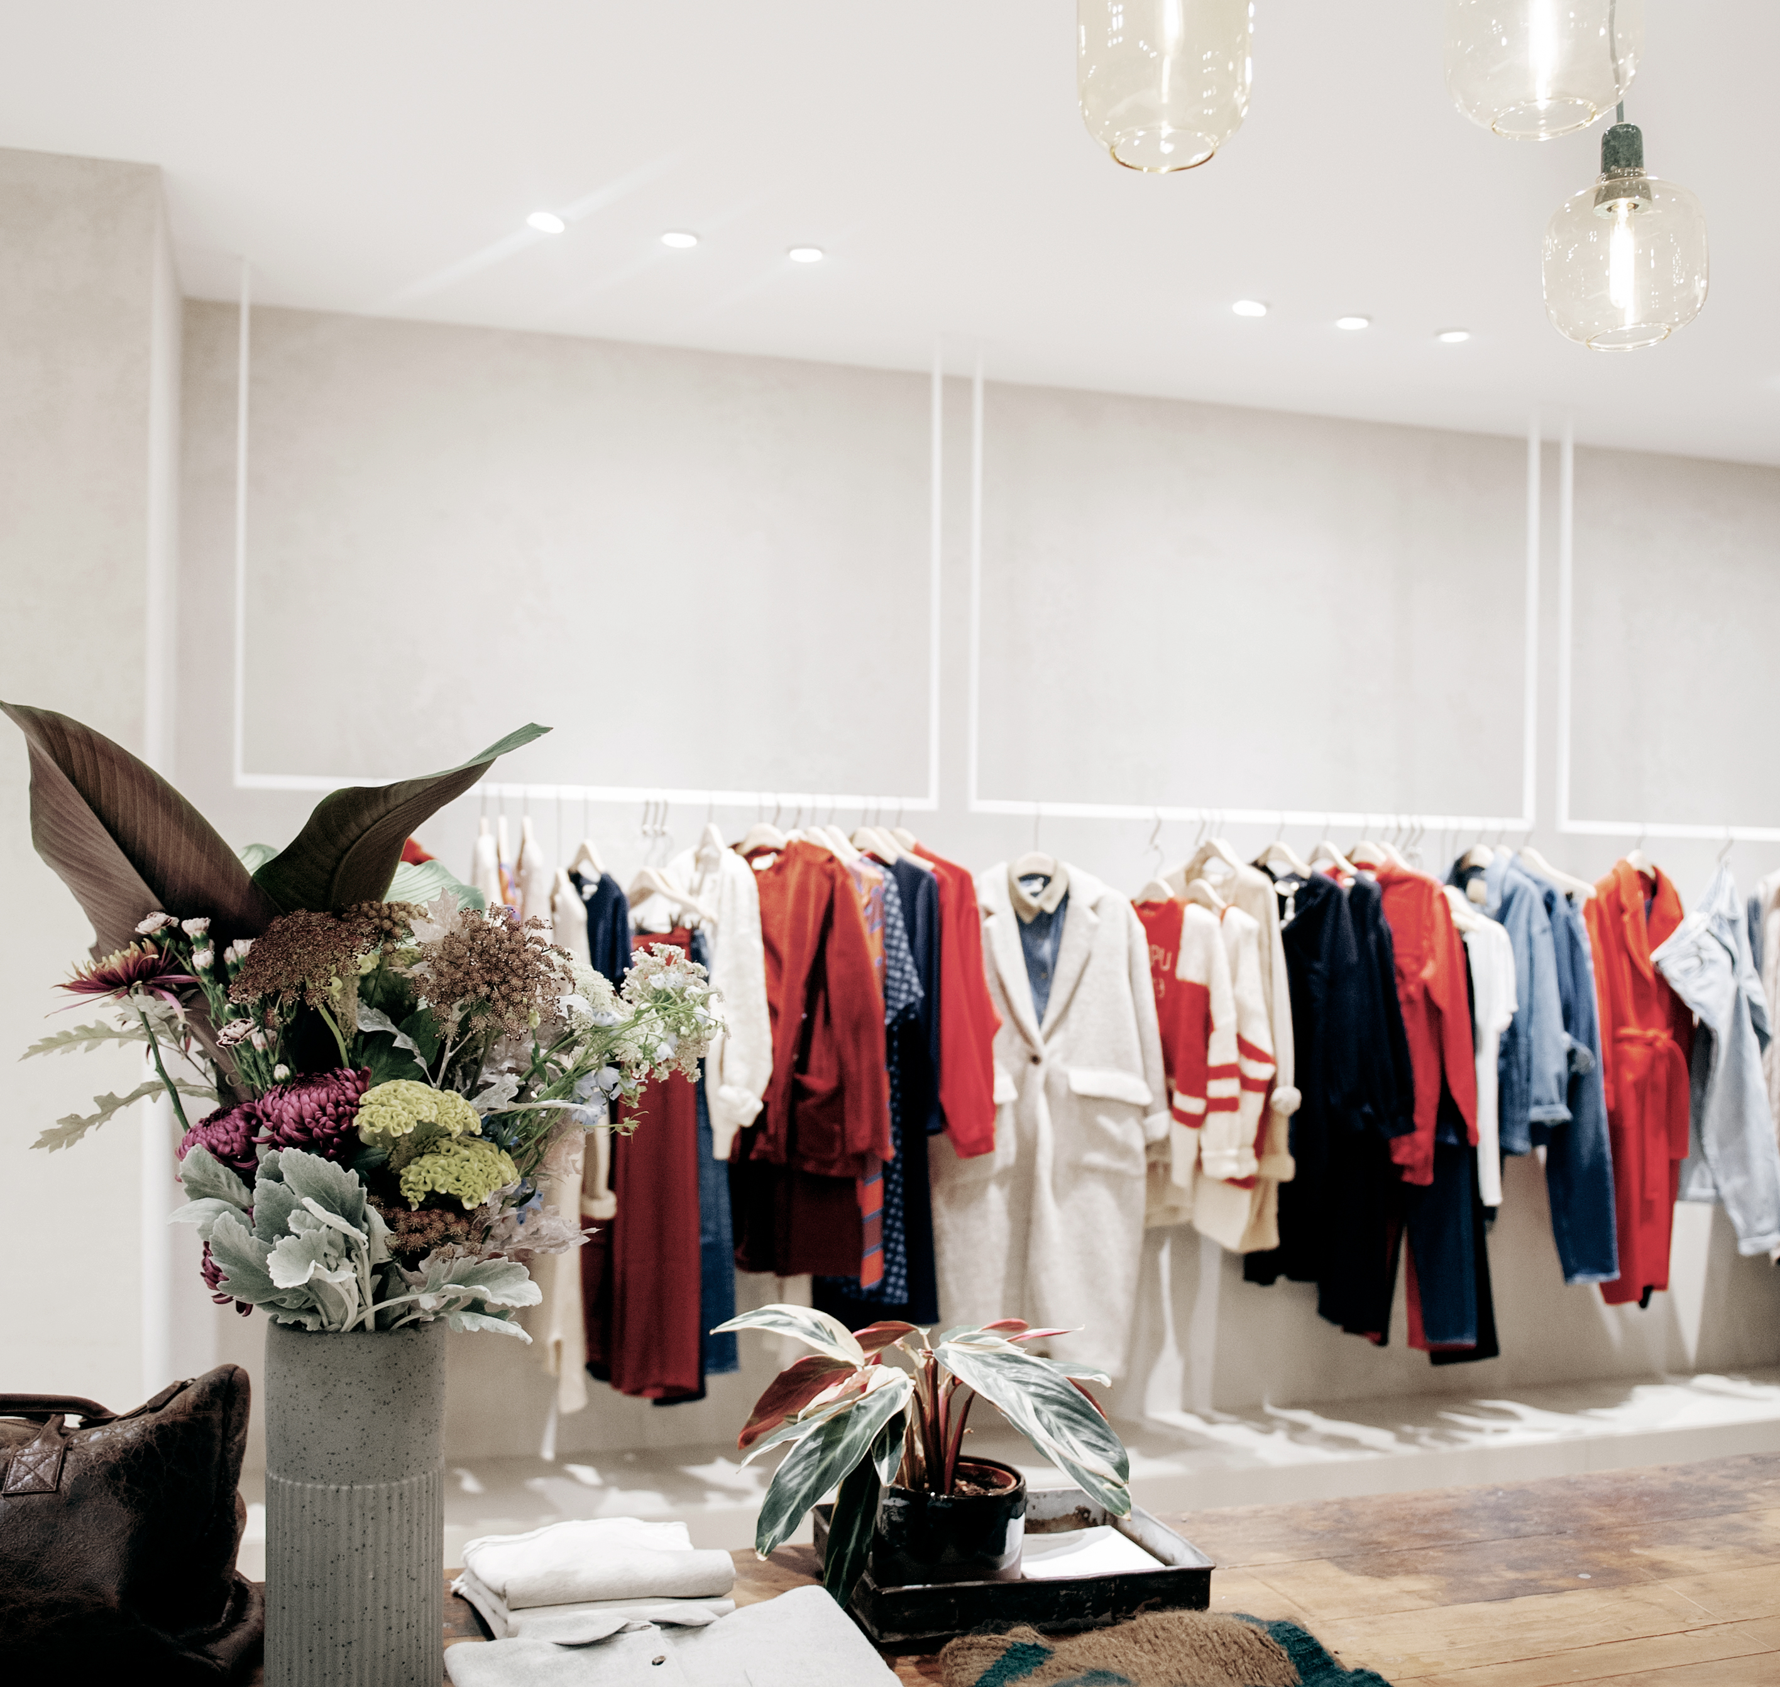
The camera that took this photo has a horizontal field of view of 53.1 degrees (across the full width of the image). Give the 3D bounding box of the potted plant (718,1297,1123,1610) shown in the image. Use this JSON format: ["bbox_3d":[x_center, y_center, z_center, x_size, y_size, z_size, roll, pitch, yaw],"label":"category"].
[{"bbox_3d":[0.031,0.532,1.570,0.340,0.250,0.280,2,-1,-16],"label":"potted plant"}]

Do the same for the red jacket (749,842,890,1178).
[{"bbox_3d":[-0.154,0.340,3.821,0.170,0.698,0.430,2,-1,-31],"label":"red jacket"}]

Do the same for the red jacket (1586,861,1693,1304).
[{"bbox_3d":[1.861,0.570,4.440,0.160,1.077,0.420,1,-1,-17],"label":"red jacket"}]

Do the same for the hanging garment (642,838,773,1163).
[{"bbox_3d":[-0.375,0.327,3.740,0.180,0.660,0.460,2,-1,-32],"label":"hanging garment"}]

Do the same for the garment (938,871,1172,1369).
[{"bbox_3d":[0.352,0.594,3.974,0.463,1.124,0.240,1,-1,-12],"label":"garment"}]

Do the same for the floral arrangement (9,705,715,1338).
[{"bbox_3d":[-0.404,0.136,1.360,0.500,0.460,0.400,2,-1,-16],"label":"floral arrangement"}]

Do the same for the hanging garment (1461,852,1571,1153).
[{"bbox_3d":[1.478,0.377,4.282,0.180,0.670,0.460,2,-1,-20],"label":"hanging garment"}]

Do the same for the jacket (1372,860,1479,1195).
[{"bbox_3d":[1.268,0.419,4.260,0.140,0.751,0.410,1,-1,-17],"label":"jacket"}]

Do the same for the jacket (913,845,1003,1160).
[{"bbox_3d":[0.080,0.341,3.873,0.180,0.650,0.450,2,-2,-36],"label":"jacket"}]

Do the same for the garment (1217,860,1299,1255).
[{"bbox_3d":[0.777,0.485,4.077,0.200,0.840,0.450,2,-1,-26],"label":"garment"}]

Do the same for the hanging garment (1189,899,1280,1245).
[{"bbox_3d":[0.788,0.511,4.109,0.130,0.791,0.420,1,-1,-17],"label":"hanging garment"}]

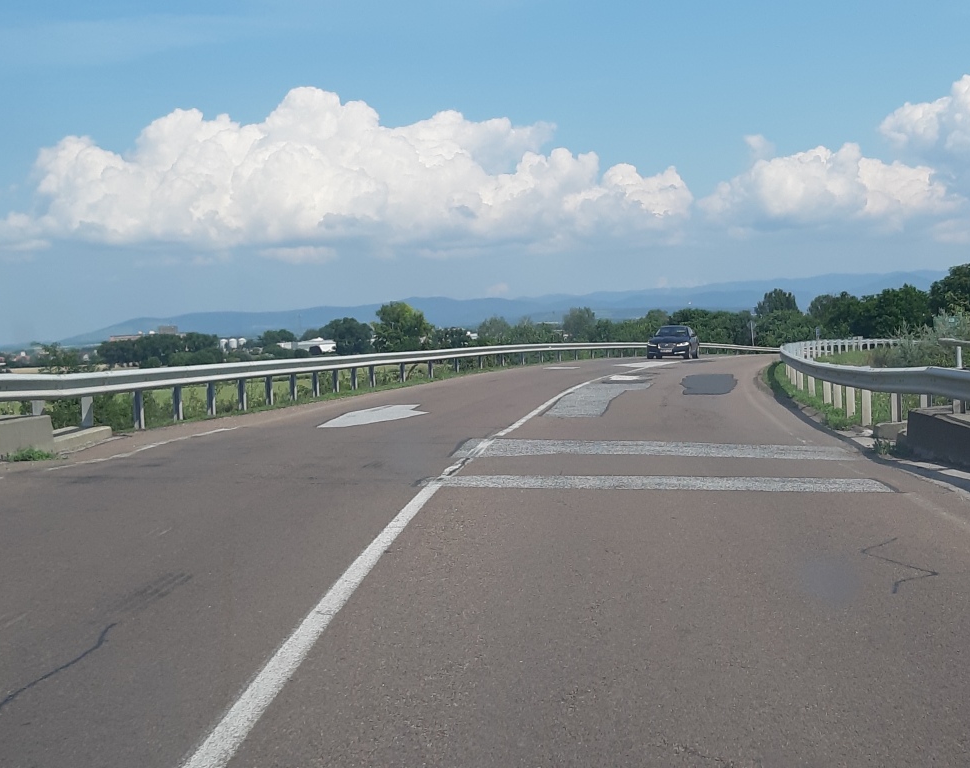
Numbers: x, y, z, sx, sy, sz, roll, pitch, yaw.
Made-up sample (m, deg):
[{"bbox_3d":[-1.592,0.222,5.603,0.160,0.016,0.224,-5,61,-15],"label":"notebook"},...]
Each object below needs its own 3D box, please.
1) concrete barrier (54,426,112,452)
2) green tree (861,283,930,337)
[{"bbox_3d":[-5.200,0.690,9.950,0.500,0.170,1.500,-1,3,0],"label":"concrete barrier"},{"bbox_3d":[41.117,-6.961,80.000,6.707,6.010,6.491,1,4,27],"label":"green tree"}]

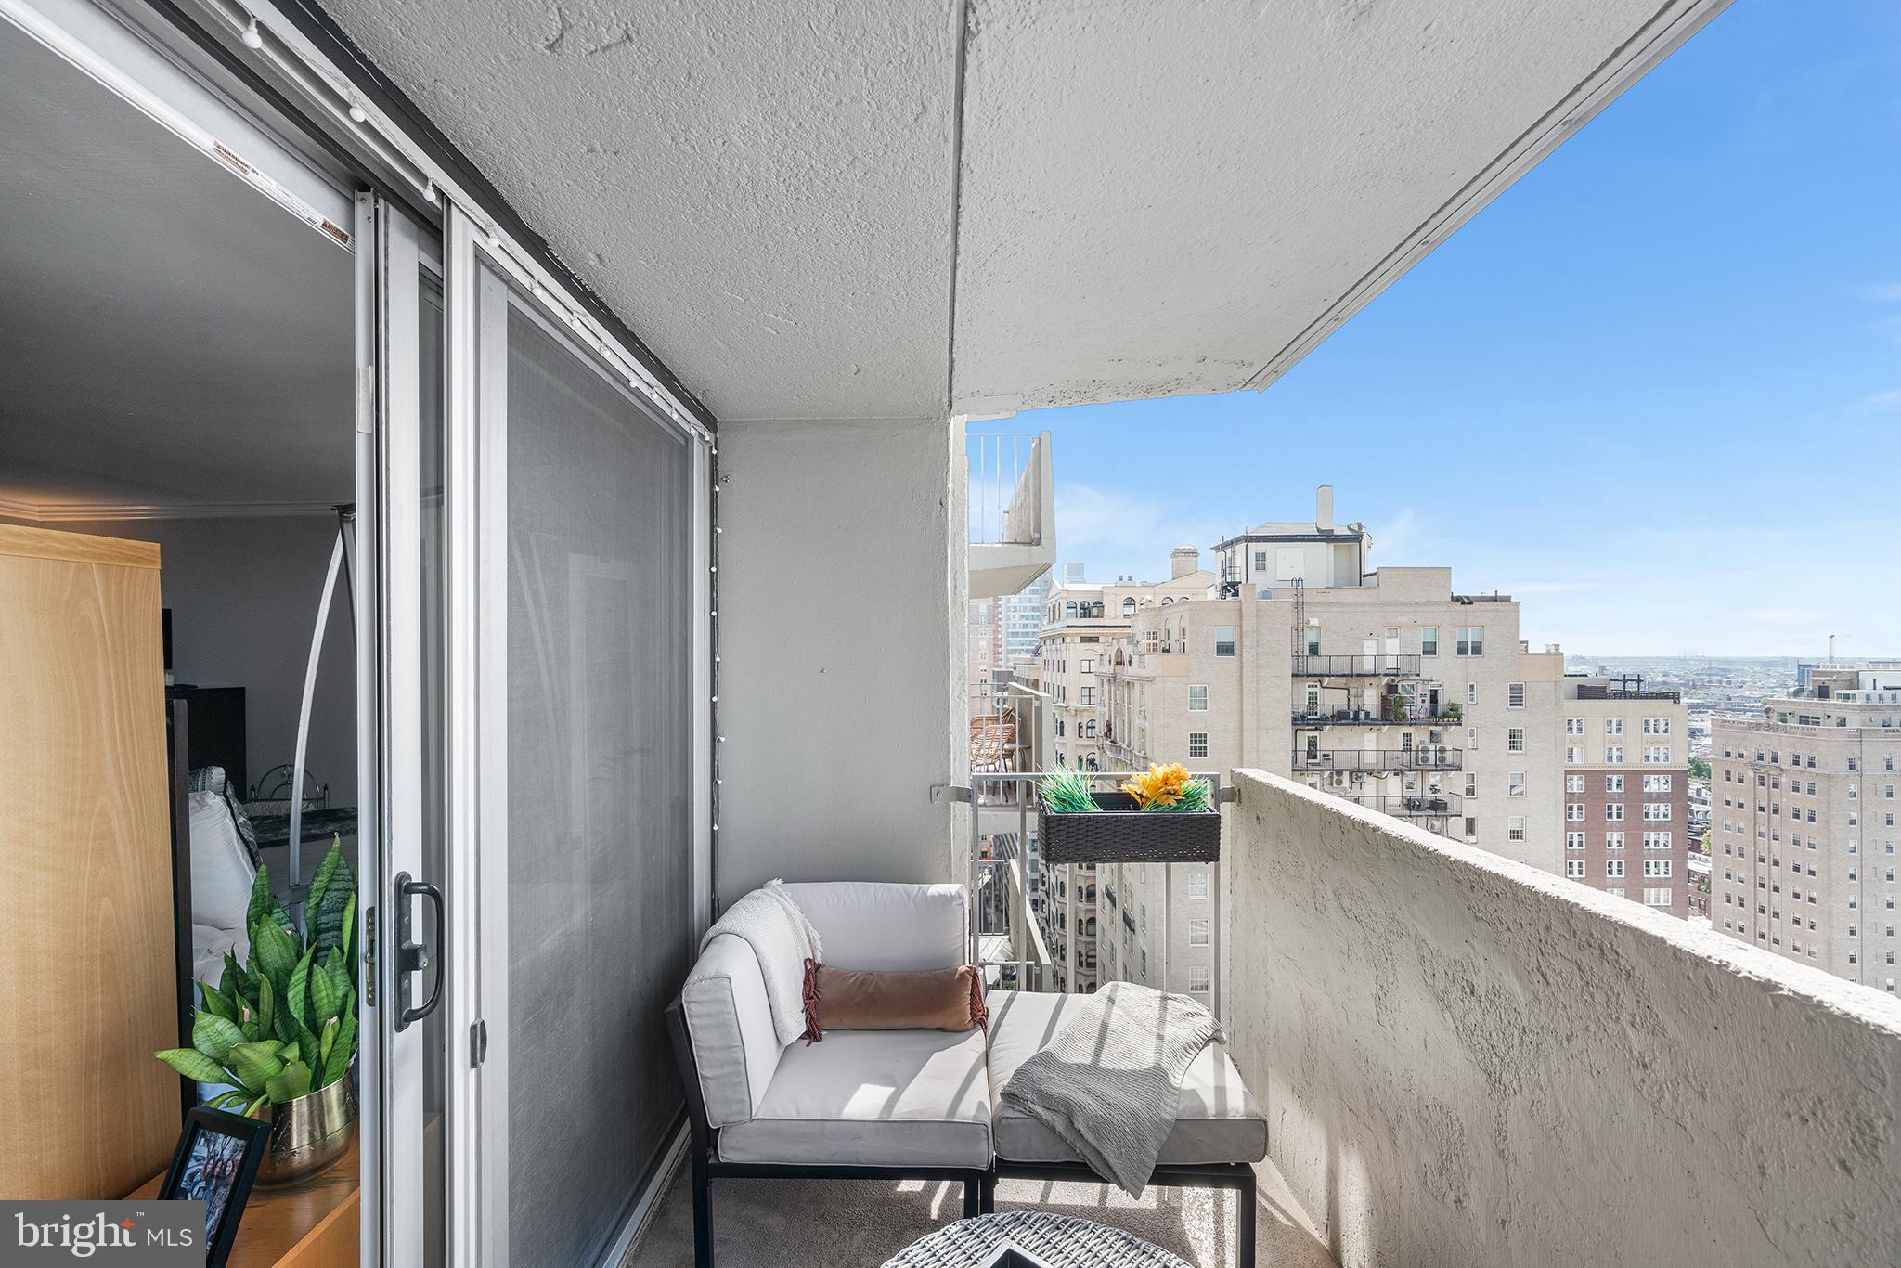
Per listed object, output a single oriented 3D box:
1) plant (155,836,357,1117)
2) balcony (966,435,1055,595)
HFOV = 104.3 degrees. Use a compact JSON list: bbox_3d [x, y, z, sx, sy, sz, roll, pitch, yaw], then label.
[{"bbox_3d":[-1.275,0.650,1.405,0.320,0.530,0.340,-1,-2,45],"label":"plant"},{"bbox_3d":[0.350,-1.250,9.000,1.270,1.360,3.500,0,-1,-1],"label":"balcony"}]

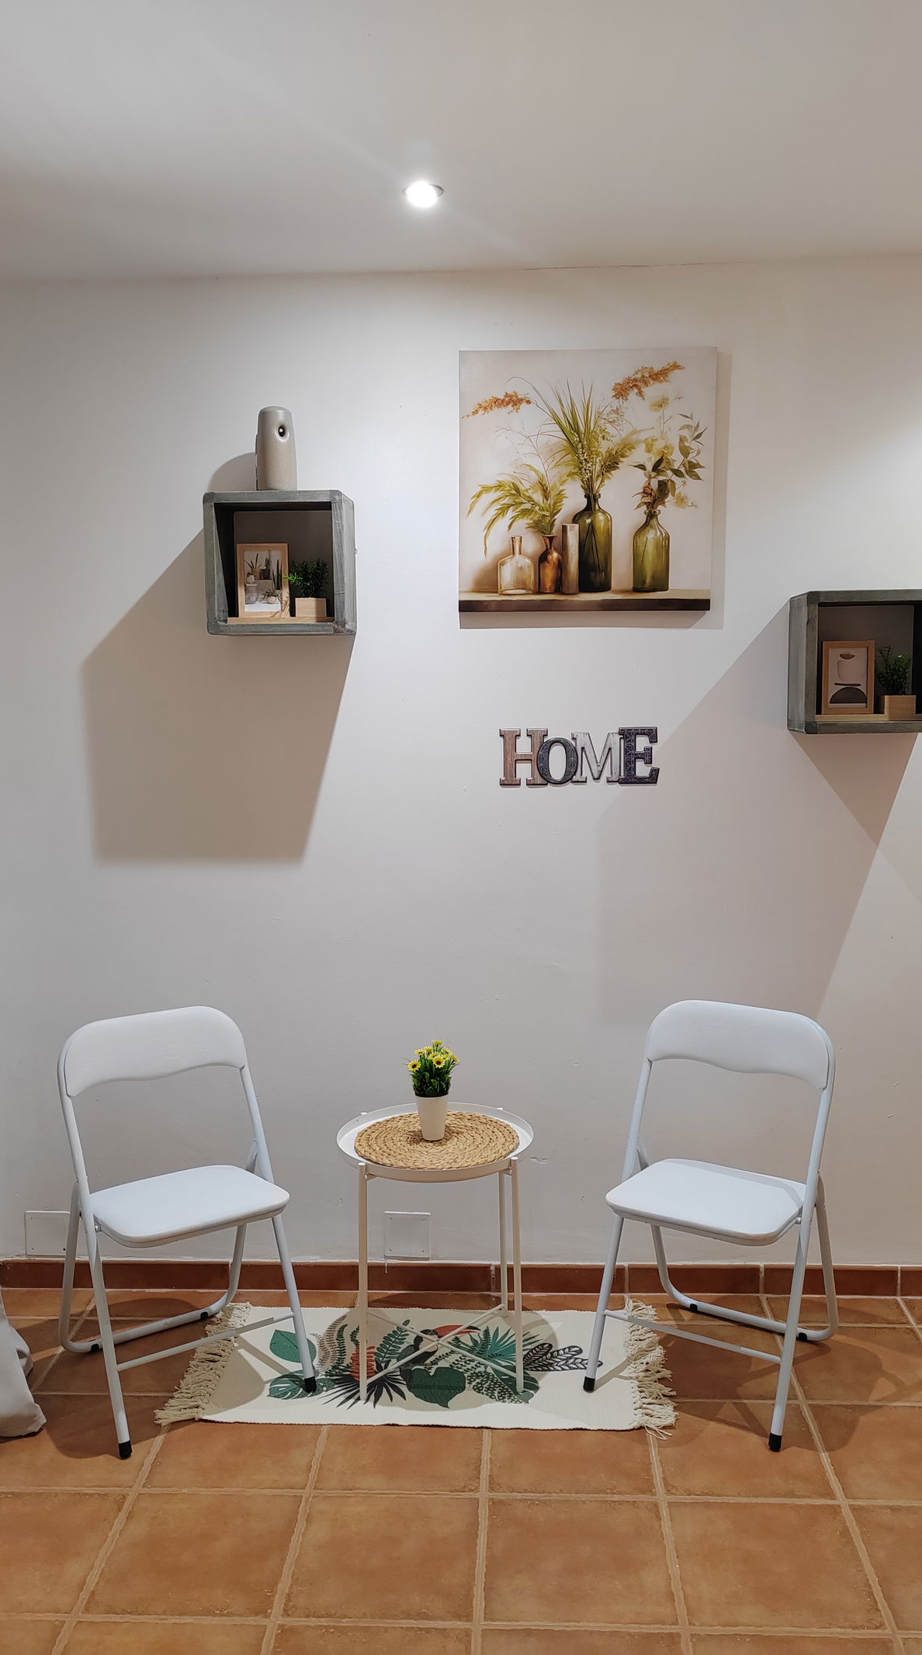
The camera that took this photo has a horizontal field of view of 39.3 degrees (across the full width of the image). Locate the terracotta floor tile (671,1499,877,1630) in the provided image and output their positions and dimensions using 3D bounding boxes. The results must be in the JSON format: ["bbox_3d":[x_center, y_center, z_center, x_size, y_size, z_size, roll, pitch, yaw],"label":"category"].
[{"bbox_3d":[0.544,1.300,2.277,0.320,0.010,0.320,-1,7,3],"label":"terracotta floor tile"}]

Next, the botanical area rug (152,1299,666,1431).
[{"bbox_3d":[-0.085,1.223,2.962,1.071,0.009,0.517,0,6,3],"label":"botanical area rug"}]

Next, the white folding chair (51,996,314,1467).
[{"bbox_3d":[-0.637,0.842,2.880,0.445,0.800,0.467,-5,8,-33],"label":"white folding chair"}]

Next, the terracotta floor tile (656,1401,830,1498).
[{"bbox_3d":[0.560,1.262,2.612,0.320,0.010,0.320,-1,7,3],"label":"terracotta floor tile"}]

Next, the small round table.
[{"bbox_3d":[-0.054,0.961,2.960,0.446,0.529,0.446,0,6,3],"label":"small round table"}]

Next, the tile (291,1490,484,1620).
[{"bbox_3d":[-0.131,1.307,2.311,0.320,0.010,0.320,-1,7,3],"label":"tile"}]

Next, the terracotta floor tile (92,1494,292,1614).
[{"bbox_3d":[-0.470,1.310,2.326,0.326,0.011,0.326,0,6,3],"label":"terracotta floor tile"}]

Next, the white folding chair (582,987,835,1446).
[{"bbox_3d":[0.573,0.825,2.867,0.445,0.800,0.467,3,8,32],"label":"white folding chair"}]

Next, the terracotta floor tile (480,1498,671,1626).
[{"bbox_3d":[0.206,1.304,2.294,0.326,0.011,0.326,0,6,3],"label":"terracotta floor tile"}]

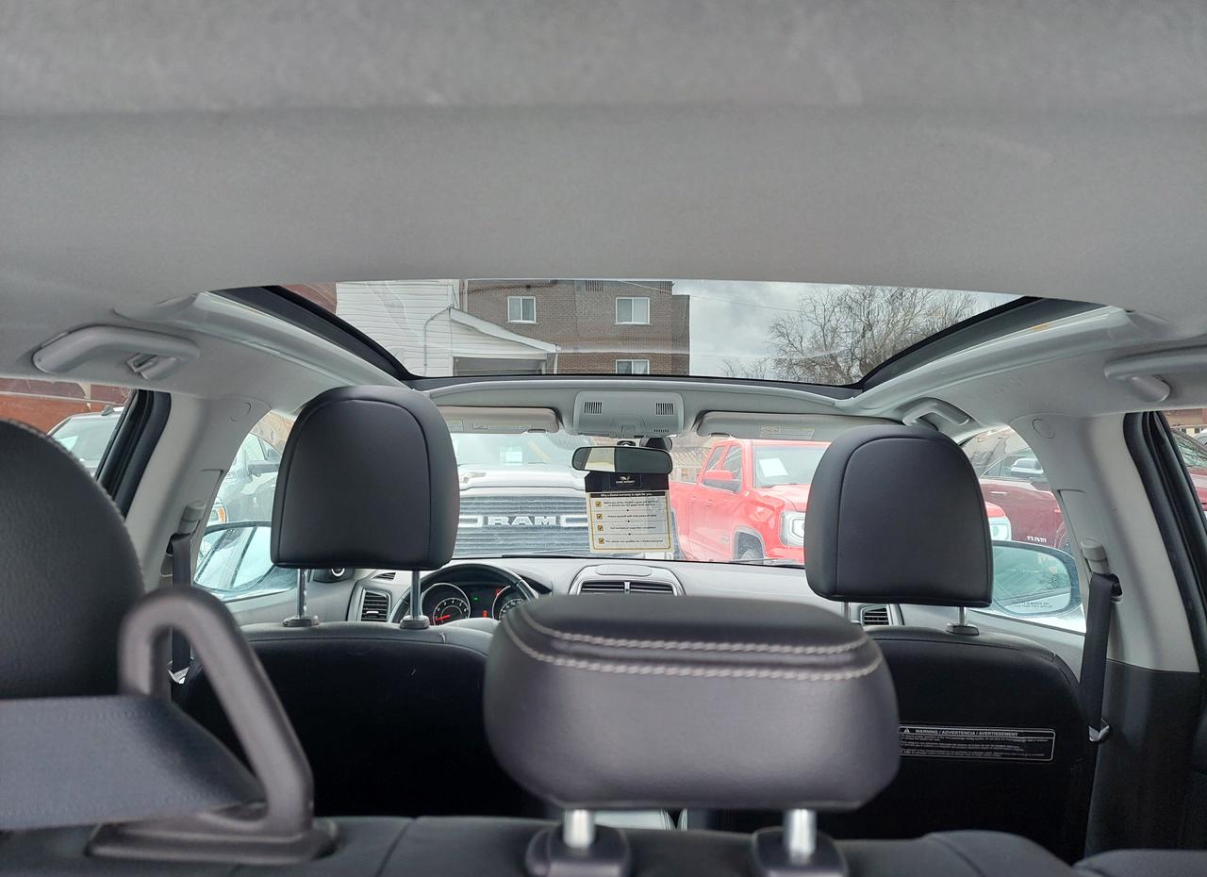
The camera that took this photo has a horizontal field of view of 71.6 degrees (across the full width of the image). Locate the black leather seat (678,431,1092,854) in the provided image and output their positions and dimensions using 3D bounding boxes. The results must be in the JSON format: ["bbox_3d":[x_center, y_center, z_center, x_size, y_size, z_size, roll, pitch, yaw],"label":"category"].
[{"bbox_3d":[0.410,0.495,1.420,0.510,1.000,0.750,1,-3,1],"label":"black leather seat"}]

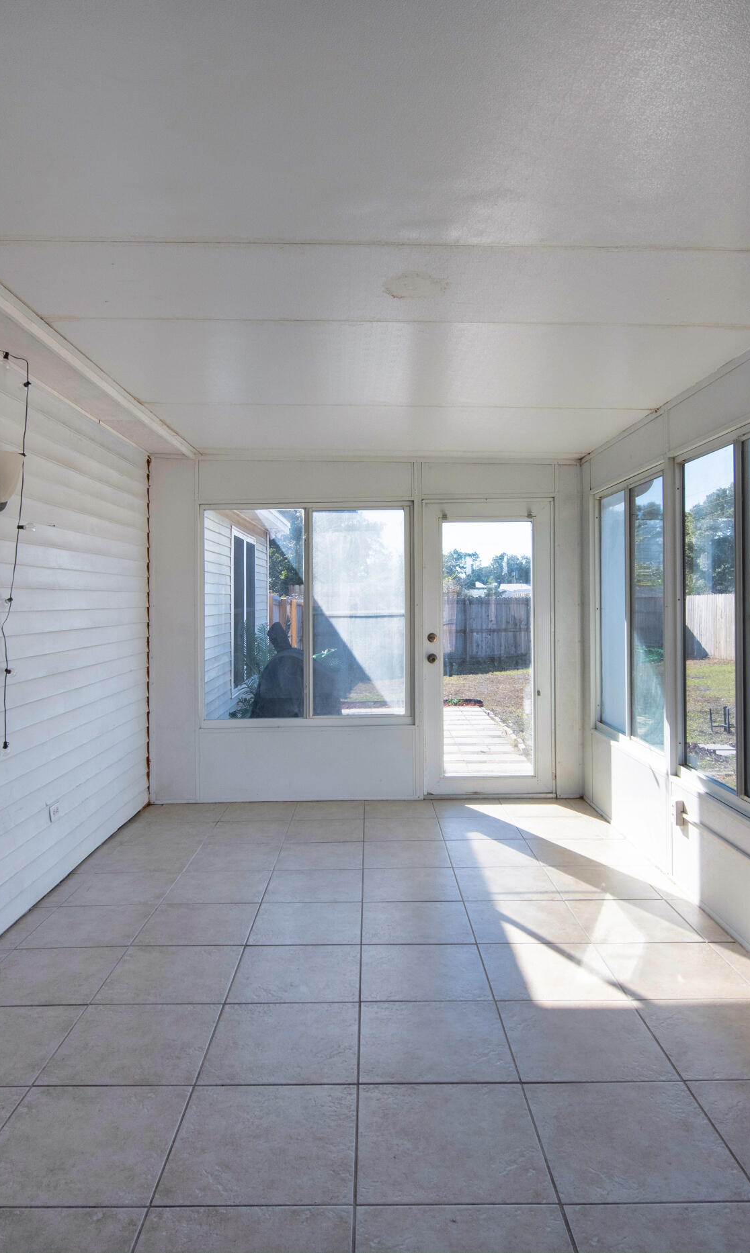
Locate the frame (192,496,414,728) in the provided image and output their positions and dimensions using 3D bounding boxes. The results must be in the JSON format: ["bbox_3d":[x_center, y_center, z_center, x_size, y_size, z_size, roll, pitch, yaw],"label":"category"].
[{"bbox_3d":[-0.472,-0.075,5.140,1.500,1.570,0.080,0,0,0],"label":"frame"}]

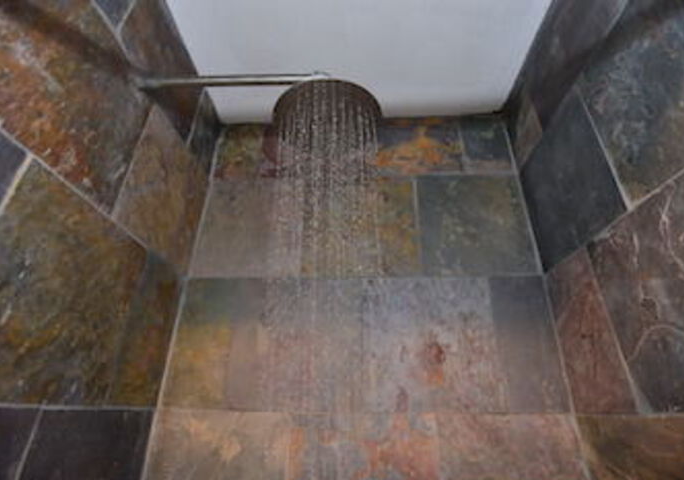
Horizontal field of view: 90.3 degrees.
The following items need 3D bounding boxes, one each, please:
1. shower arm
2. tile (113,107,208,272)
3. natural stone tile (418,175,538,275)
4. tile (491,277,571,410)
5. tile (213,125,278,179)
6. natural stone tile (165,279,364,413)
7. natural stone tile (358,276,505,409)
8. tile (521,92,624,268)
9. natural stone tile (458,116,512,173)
[{"bbox_3d":[-0.222,-0.329,0.690,0.393,0.021,0.021,-1,-26,2],"label":"shower arm"},{"bbox_3d":[-0.418,-0.108,0.826,0.015,0.305,0.298,-1,-26,2],"label":"tile"},{"bbox_3d":[0.357,-0.044,0.934,0.293,0.305,0.015,-1,-26,2],"label":"natural stone tile"},{"bbox_3d":[0.431,0.231,0.794,0.139,0.305,0.015,-1,-26,2],"label":"tile"},{"bbox_3d":[-0.302,-0.284,1.084,0.196,0.238,0.015,-1,-26,2],"label":"tile"},{"bbox_3d":[-0.179,0.236,0.820,0.454,0.305,0.015,-1,-26,2],"label":"natural stone tile"},{"bbox_3d":[0.205,0.233,0.803,0.308,0.305,0.015,-1,-26,2],"label":"natural stone tile"},{"bbox_3d":[0.506,-0.118,0.783,0.015,0.305,0.306,-1,-26,2],"label":"tile"},{"bbox_3d":[0.436,-0.291,1.053,0.140,0.238,0.015,-1,-26,2],"label":"natural stone tile"}]

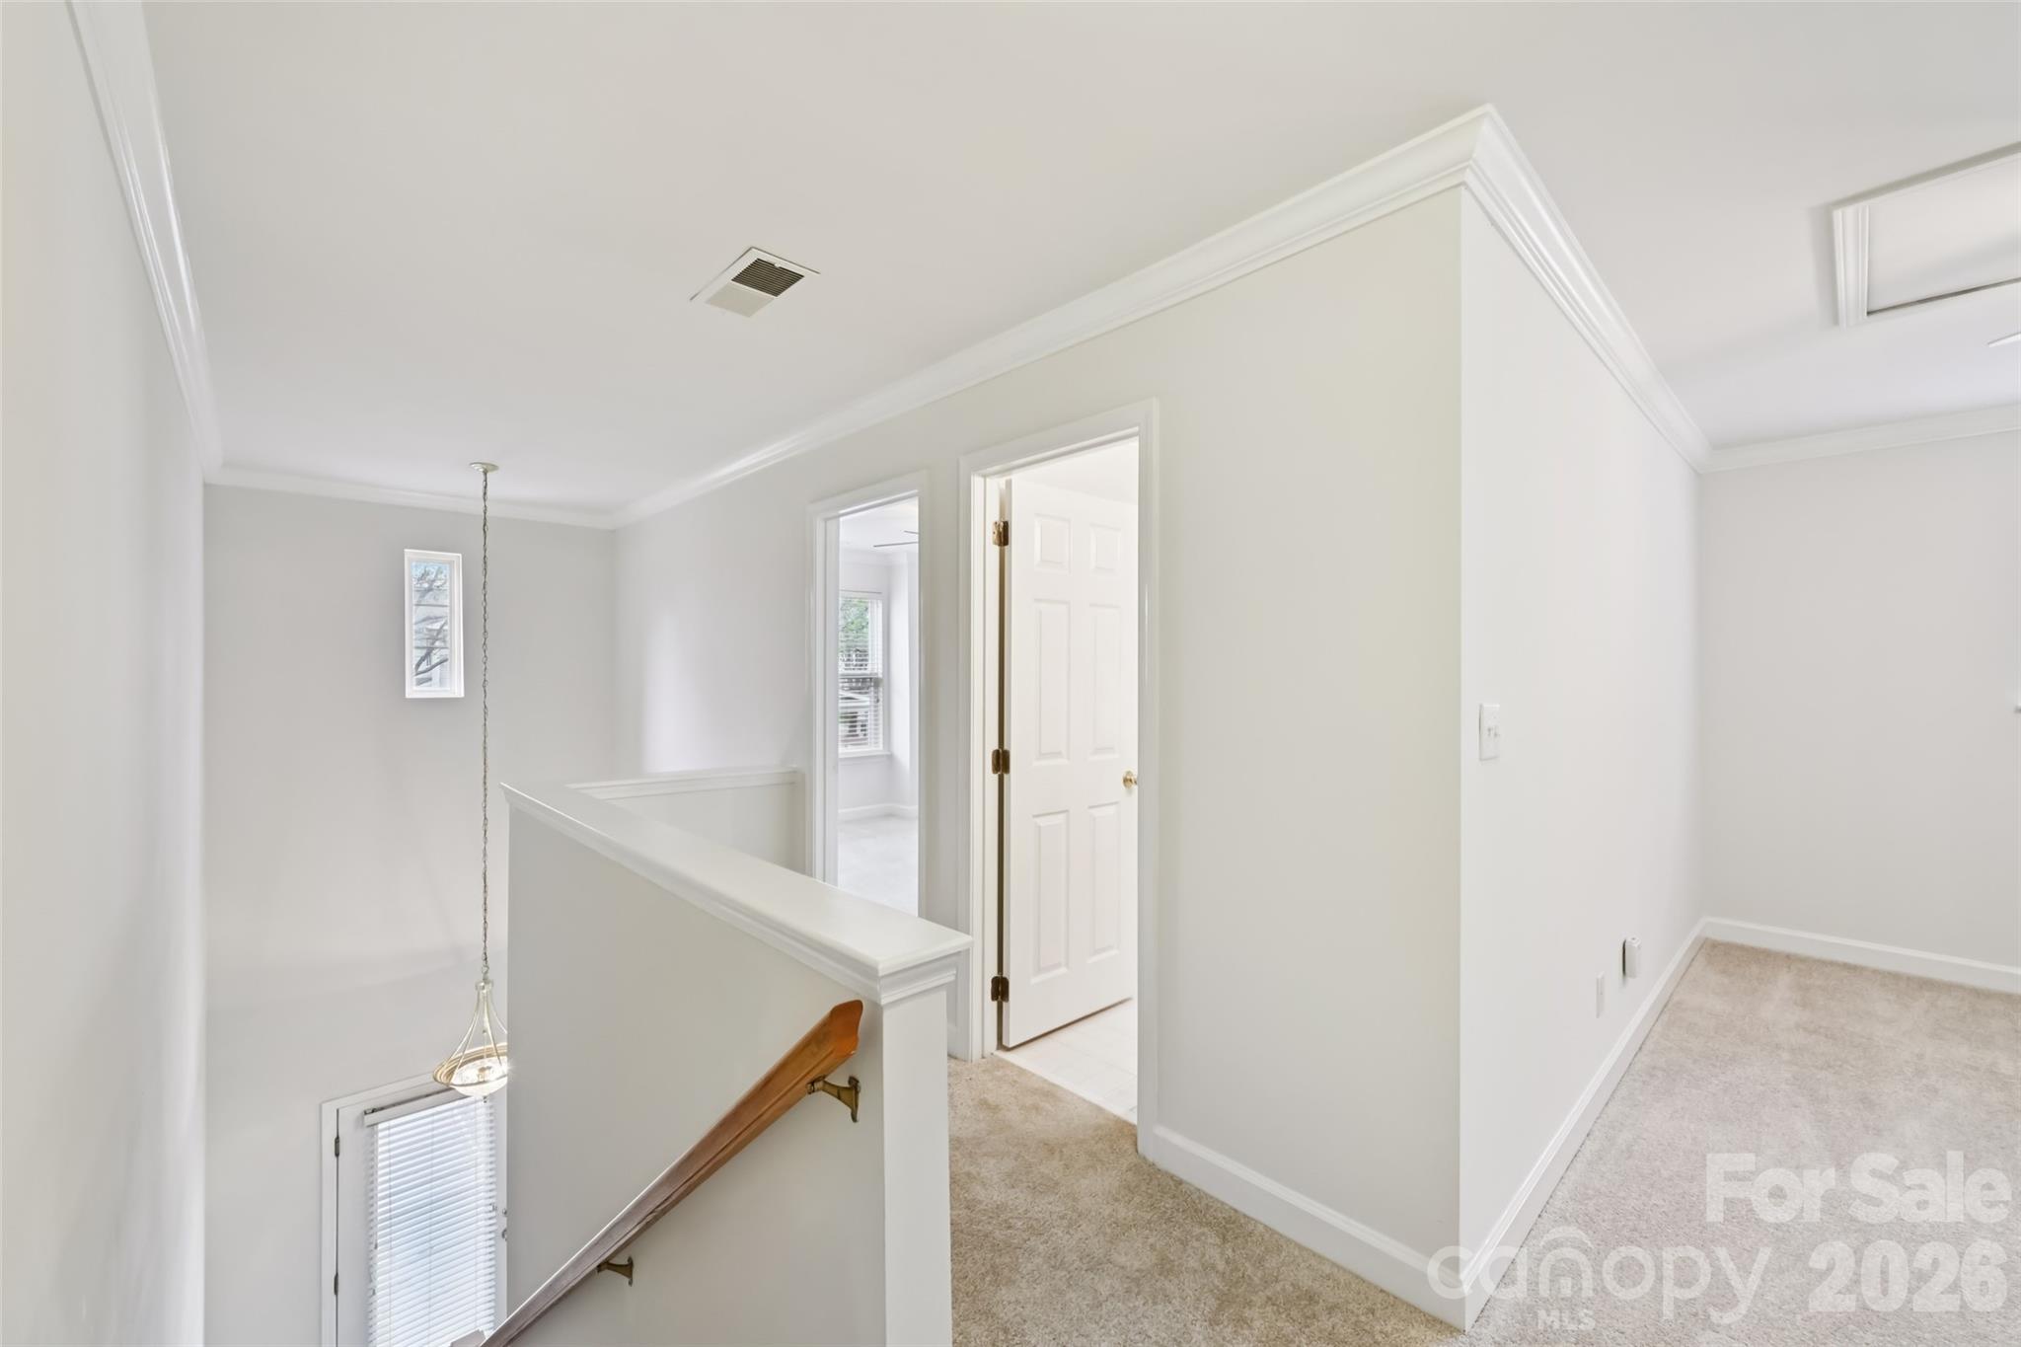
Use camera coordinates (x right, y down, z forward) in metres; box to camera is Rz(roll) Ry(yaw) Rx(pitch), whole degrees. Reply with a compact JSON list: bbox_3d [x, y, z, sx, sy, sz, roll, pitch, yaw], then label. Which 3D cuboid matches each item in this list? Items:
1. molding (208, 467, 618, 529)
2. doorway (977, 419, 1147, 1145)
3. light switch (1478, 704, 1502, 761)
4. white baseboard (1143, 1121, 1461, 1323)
[{"bbox_3d":[-3.414,-1.025,4.688,1.949,0.095,0.080,0,0,-43],"label":"molding"},{"bbox_3d":[0.157,0.330,2.480,0.130,2.030,0.715,0,0,-44],"label":"doorway"},{"bbox_3d":[1.057,0.128,1.728,0.120,0.118,0.014,0,0,-43],"label":"light switch"},{"bbox_3d":[0.666,1.287,1.869,0.016,0.112,0.762,0,0,-44],"label":"white baseboard"}]

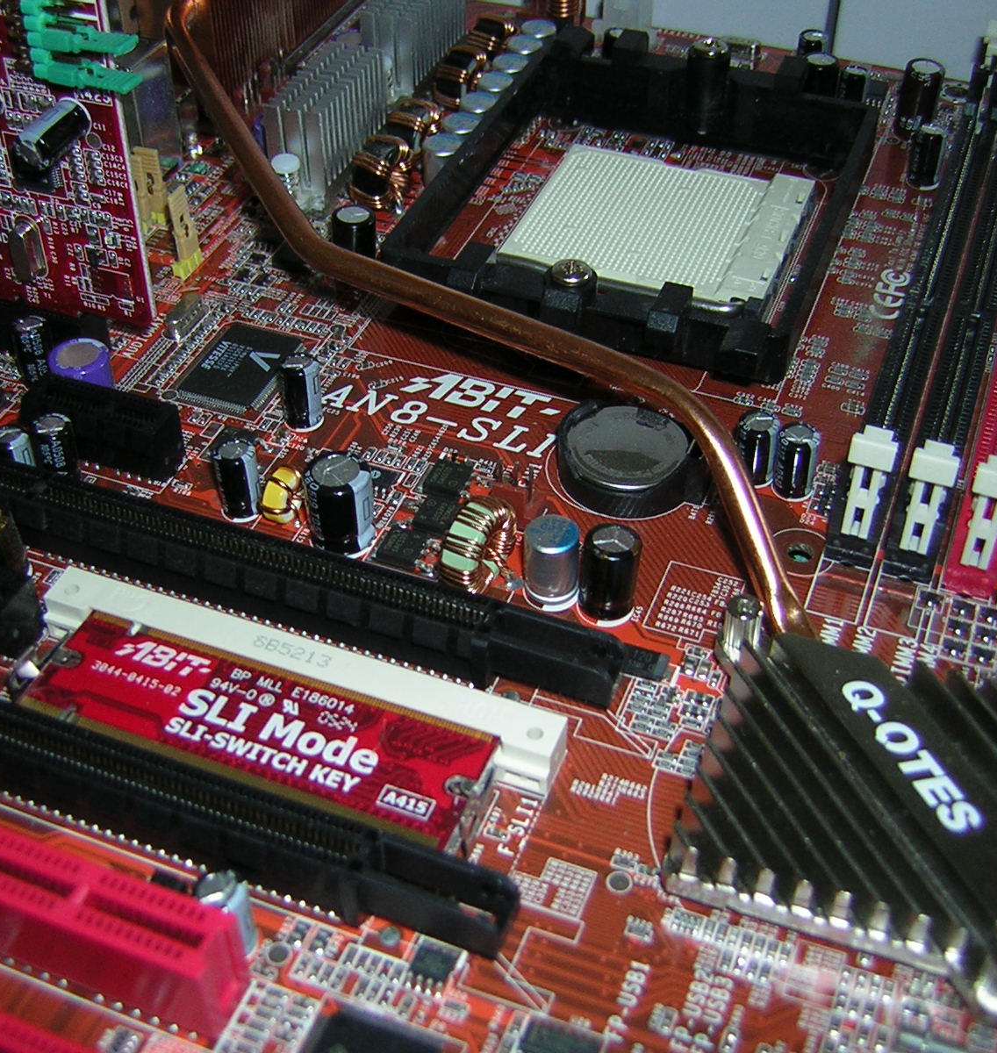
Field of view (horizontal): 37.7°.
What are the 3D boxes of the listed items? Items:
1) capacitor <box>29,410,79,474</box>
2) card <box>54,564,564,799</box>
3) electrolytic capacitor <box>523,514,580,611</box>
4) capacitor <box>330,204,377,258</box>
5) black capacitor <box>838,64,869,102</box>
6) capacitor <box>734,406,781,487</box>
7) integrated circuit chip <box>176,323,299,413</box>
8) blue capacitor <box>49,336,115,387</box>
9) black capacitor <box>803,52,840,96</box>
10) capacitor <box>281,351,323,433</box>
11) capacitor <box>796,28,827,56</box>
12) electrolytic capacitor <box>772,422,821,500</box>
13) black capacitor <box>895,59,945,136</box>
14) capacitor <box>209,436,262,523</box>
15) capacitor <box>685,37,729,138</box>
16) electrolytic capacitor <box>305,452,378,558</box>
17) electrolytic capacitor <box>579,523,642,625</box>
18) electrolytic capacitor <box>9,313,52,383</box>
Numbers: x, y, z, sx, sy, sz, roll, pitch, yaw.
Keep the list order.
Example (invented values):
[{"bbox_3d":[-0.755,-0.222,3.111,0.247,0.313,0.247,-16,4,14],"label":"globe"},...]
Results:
[{"bbox_3d":[-0.071,-0.012,0.236,0.006,0.011,0.006,0,44,0],"label":"capacitor"},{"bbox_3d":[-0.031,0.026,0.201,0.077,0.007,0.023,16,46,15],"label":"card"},{"bbox_3d":[0.008,0.005,0.220,0.008,0.010,0.008,0,44,0],"label":"electrolytic capacitor"},{"bbox_3d":[-0.027,-0.054,0.278,0.008,0.012,0.008,0,44,0],"label":"capacitor"},{"bbox_3d":[0.079,-0.096,0.323,0.005,0.011,0.005,15,46,16],"label":"black capacitor"},{"bbox_3d":[0.042,-0.013,0.237,0.006,0.011,0.006,15,46,16],"label":"capacitor"},{"bbox_3d":[-0.046,-0.028,0.259,0.016,0.002,0.022,16,46,15],"label":"integrated circuit chip"},{"bbox_3d":[-0.070,-0.025,0.247,0.010,0.009,0.010,15,46,16],"label":"blue capacitor"},{"bbox_3d":[0.072,-0.099,0.326,0.008,0.011,0.008,15,46,16],"label":"black capacitor"},{"bbox_3d":[-0.032,-0.022,0.241,0.006,0.012,0.006,0,44,0],"label":"capacitor"},{"bbox_3d":[0.070,-0.105,0.329,0.007,0.011,0.007,15,46,16],"label":"capacitor"},{"bbox_3d":[0.048,-0.011,0.235,0.006,0.011,0.006,15,46,16],"label":"electrolytic capacitor"},{"bbox_3d":[0.092,-0.093,0.317,0.008,0.015,0.008,15,46,16],"label":"black capacitor"},{"bbox_3d":[-0.041,-0.007,0.226,0.006,0.012,0.006,0,44,0],"label":"capacitor"},{"bbox_3d":[0.044,-0.093,0.310,0.009,0.020,0.009,0,44,0],"label":"capacitor"},{"bbox_3d":[-0.024,-0.003,0.222,0.010,0.012,0.010,0,44,0],"label":"electrolytic capacitor"},{"bbox_3d":[0.017,0.007,0.217,0.008,0.011,0.008,15,46,16],"label":"electrolytic capacitor"},{"bbox_3d":[-0.081,-0.031,0.255,0.006,0.011,0.006,0,44,0],"label":"electrolytic capacitor"}]

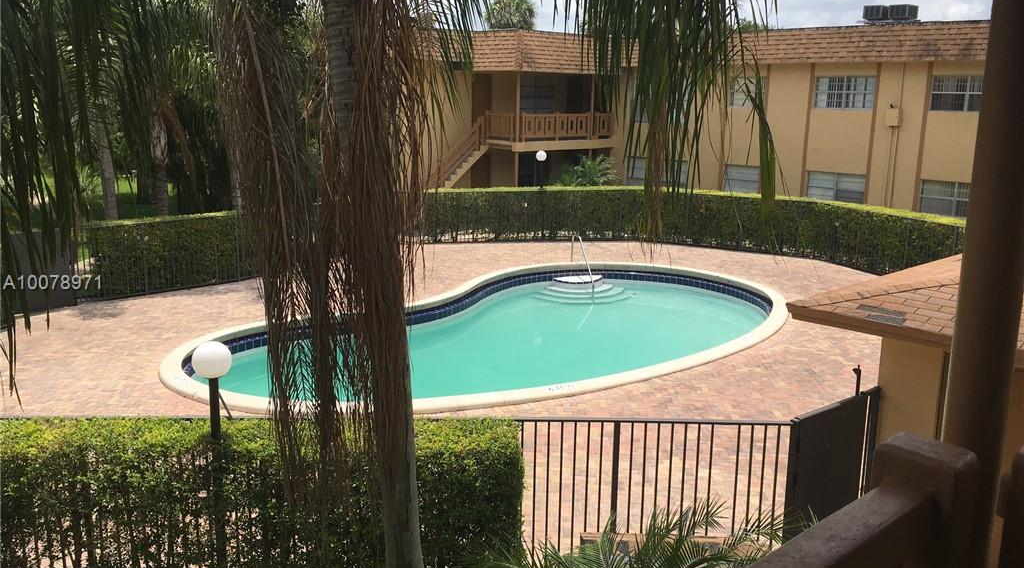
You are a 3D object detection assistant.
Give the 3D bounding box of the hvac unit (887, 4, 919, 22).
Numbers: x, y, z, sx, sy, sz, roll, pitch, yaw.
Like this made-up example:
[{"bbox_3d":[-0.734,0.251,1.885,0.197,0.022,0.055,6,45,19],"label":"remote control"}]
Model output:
[{"bbox_3d":[12.660,-8.759,27.729,0.680,0.530,0.680,-9,16,-38],"label":"hvac unit"}]

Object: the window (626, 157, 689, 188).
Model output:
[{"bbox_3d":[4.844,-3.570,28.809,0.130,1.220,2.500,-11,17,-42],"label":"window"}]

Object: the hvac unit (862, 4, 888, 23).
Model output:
[{"bbox_3d":[12.051,-8.929,28.287,0.680,0.530,0.680,-9,16,-38],"label":"hvac unit"}]

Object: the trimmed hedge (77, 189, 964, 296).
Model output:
[{"bbox_3d":[0.341,-1.190,21.513,19.000,1.530,7.900,0,13,-4],"label":"trimmed hedge"}]

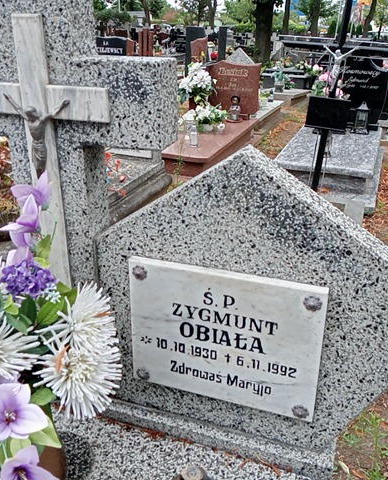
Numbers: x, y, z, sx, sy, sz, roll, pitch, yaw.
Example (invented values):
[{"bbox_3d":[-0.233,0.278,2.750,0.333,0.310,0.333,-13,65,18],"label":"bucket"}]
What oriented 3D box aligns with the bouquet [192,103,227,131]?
[{"bbox_3d":[0.140,-1.333,5.635,0.455,0.293,0.387,8,25,18],"label":"bouquet"}]

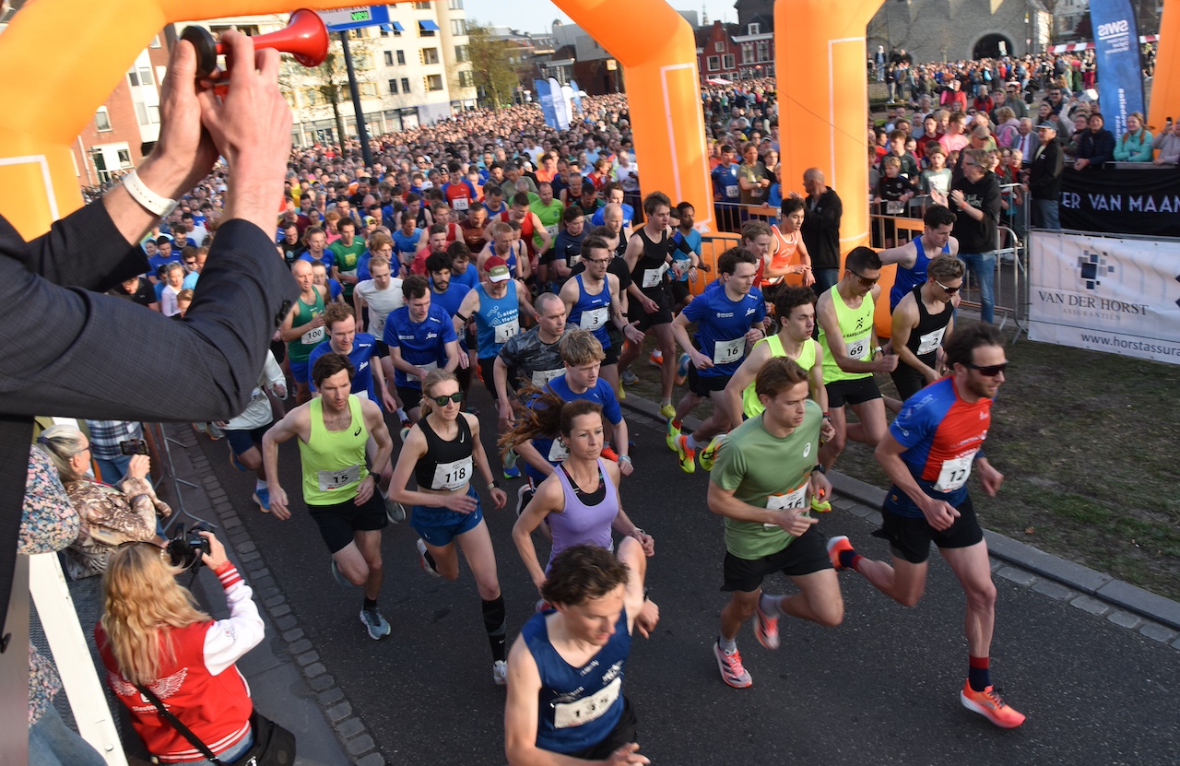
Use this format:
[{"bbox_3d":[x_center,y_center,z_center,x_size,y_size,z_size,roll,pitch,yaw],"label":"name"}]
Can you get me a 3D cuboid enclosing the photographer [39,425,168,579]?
[{"bbox_3d":[-2.189,0.912,4.303,0.520,1.620,0.580,9,24,35],"label":"photographer"}]

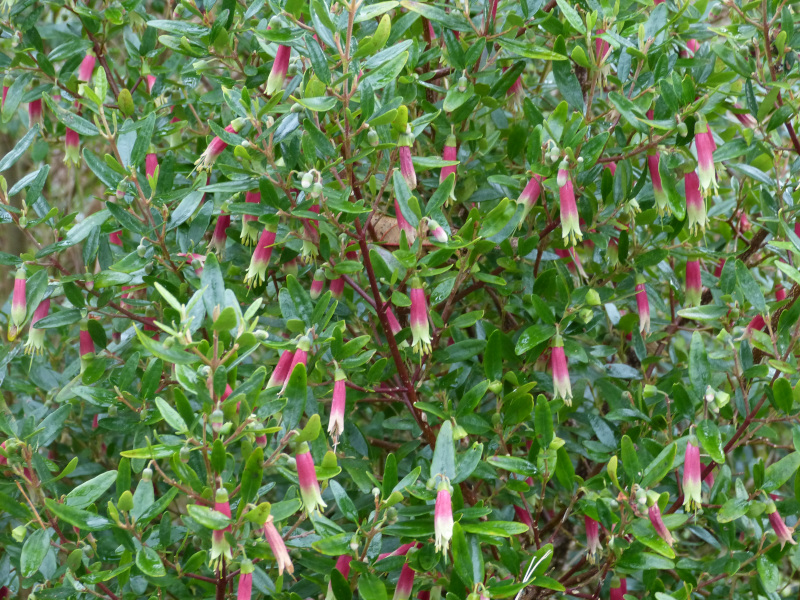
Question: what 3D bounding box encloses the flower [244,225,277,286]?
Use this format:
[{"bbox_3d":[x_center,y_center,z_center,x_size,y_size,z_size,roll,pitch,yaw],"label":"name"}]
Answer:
[{"bbox_3d":[-0.075,-0.025,1.300,0.010,0.037,0.010,20,8,0],"label":"flower"}]

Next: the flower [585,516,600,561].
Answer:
[{"bbox_3d":[0.109,0.134,1.360,0.010,0.034,0.010,-4,8,0],"label":"flower"}]

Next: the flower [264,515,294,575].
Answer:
[{"bbox_3d":[-0.063,0.129,1.250,0.009,0.033,0.009,-17,-9,0],"label":"flower"}]

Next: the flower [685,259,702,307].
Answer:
[{"bbox_3d":[0.171,-0.011,1.390,0.010,0.035,0.010,-2,-6,0],"label":"flower"}]

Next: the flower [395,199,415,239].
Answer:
[{"bbox_3d":[0.001,-0.048,1.350,0.009,0.035,0.009,-18,8,0],"label":"flower"}]

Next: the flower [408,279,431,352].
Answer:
[{"bbox_3d":[0.010,0.009,1.260,0.011,0.041,0.011,-3,8,0],"label":"flower"}]

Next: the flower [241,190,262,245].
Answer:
[{"bbox_3d":[-0.085,-0.048,1.350,0.010,0.035,0.010,5,8,0],"label":"flower"}]

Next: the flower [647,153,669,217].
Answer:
[{"bbox_3d":[0.141,-0.065,1.310,0.009,0.039,0.009,-10,8,0],"label":"flower"}]

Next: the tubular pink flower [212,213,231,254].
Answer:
[{"bbox_3d":[-0.118,-0.044,1.580,0.011,0.033,0.011,13,7,0],"label":"tubular pink flower"}]

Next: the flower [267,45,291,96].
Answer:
[{"bbox_3d":[-0.076,-0.146,1.500,0.011,0.037,0.011,15,7,0],"label":"flower"}]

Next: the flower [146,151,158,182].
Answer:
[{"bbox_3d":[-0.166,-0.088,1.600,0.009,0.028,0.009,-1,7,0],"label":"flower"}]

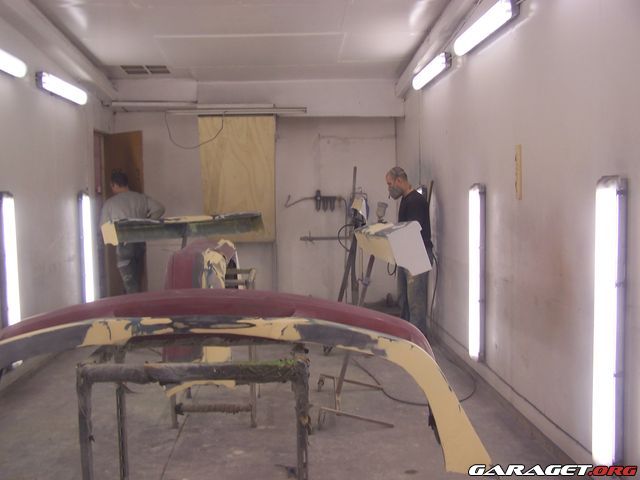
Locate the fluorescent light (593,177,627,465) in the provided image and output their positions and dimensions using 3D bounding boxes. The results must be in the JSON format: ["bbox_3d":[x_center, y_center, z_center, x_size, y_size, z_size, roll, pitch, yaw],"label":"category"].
[{"bbox_3d":[1.240,0.372,3.016,0.095,1.275,0.130,-1,4,-3],"label":"fluorescent light"}]

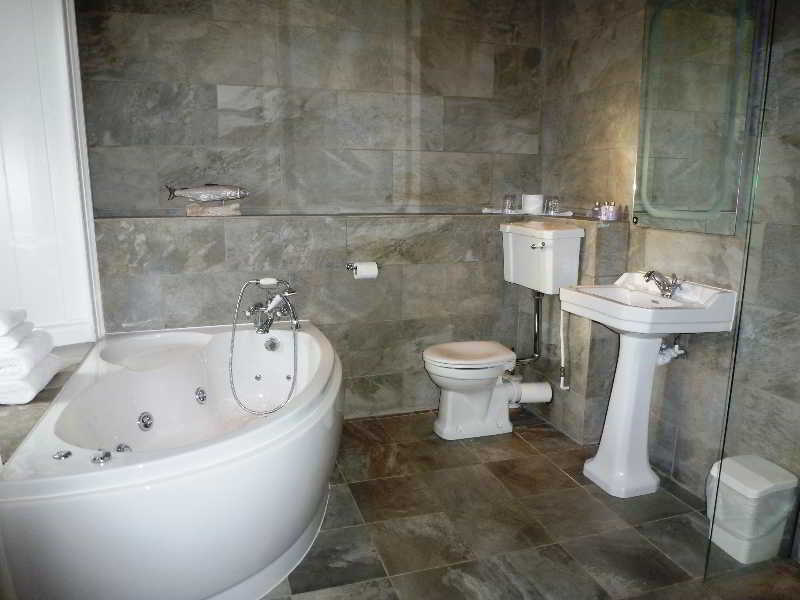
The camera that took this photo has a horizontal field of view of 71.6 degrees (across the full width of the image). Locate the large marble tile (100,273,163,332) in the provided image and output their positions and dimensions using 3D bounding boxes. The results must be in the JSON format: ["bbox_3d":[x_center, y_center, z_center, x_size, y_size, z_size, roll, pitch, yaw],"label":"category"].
[{"bbox_3d":[-1.262,0.033,2.618,0.255,0.302,0.012,-3,10,-16],"label":"large marble tile"}]

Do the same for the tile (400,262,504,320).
[{"bbox_3d":[0.299,-0.056,3.068,0.599,0.302,0.012,-3,10,-16],"label":"tile"}]

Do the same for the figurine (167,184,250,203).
[{"bbox_3d":[-0.939,-0.522,2.717,0.381,0.084,0.050,-3,10,-16],"label":"figurine"}]

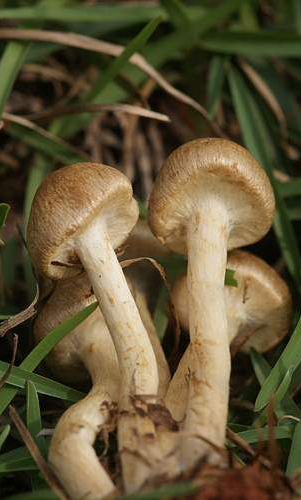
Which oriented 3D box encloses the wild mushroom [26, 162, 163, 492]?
[{"bbox_3d":[-0.017,0.024,0.650,0.037,0.104,0.039,-11,-7,0],"label":"wild mushroom"}]

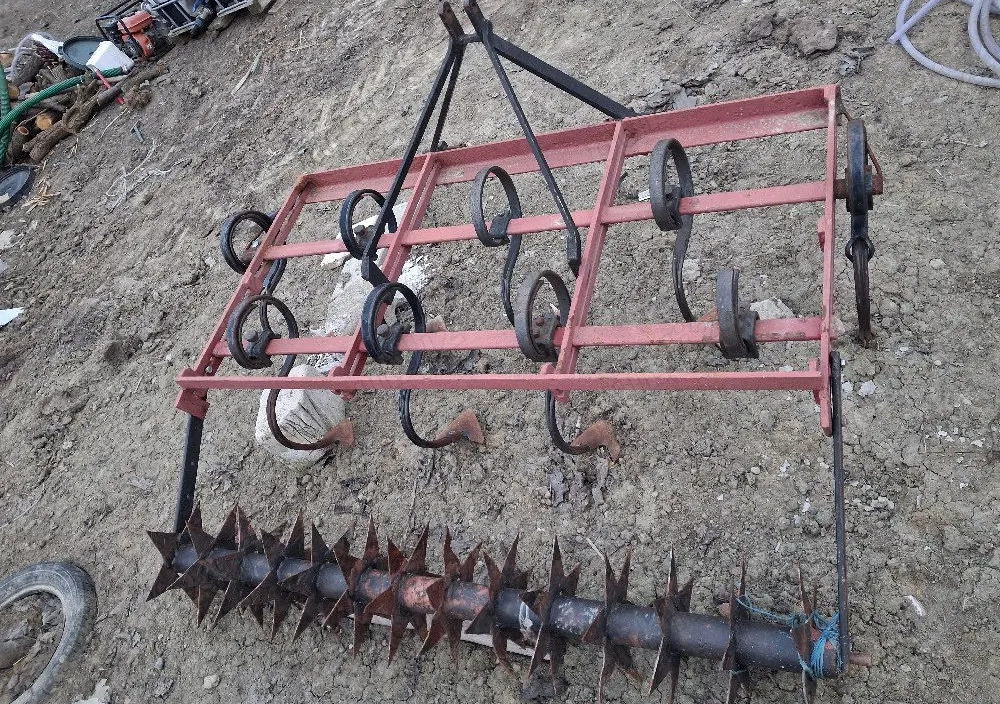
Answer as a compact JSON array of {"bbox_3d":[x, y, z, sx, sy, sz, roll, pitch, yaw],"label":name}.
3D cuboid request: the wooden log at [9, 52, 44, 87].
[{"bbox_3d":[-3.699,-2.202,6.080,0.170,0.170,0.300,7,59,35],"label":"wooden log"}]

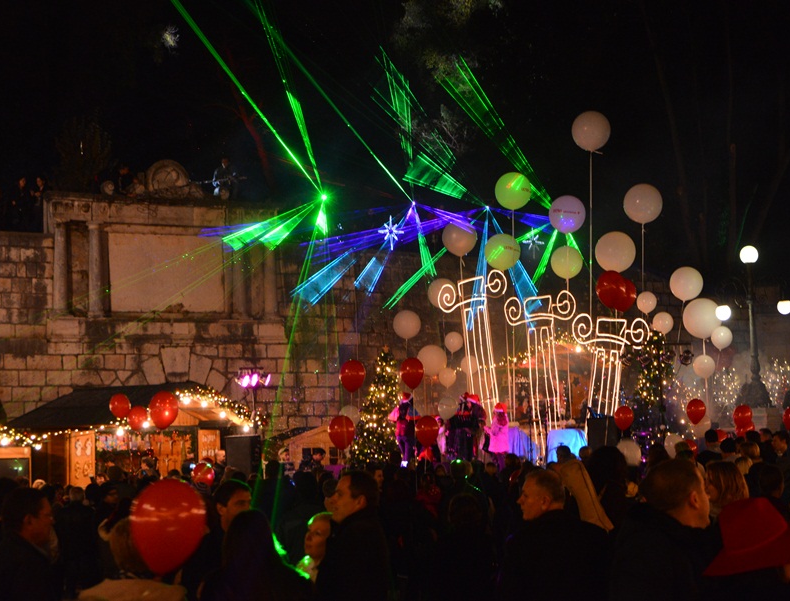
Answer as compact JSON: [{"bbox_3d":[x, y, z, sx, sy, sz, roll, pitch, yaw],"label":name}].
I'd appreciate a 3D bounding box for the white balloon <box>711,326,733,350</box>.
[{"bbox_3d":[4.335,0.510,19.200,0.280,0.310,0.280,-1,-6,0],"label":"white balloon"}]

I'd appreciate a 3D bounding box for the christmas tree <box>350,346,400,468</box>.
[{"bbox_3d":[-0.256,2.237,27.500,1.300,2.750,1.300,-2,-6,0],"label":"christmas tree"}]

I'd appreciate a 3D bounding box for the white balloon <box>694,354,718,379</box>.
[{"bbox_3d":[4.018,0.855,18.800,0.285,0.315,0.285,-2,-6,0],"label":"white balloon"}]

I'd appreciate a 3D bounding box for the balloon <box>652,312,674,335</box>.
[{"bbox_3d":[3.847,0.327,20.800,0.300,0.330,0.300,-2,-6,0],"label":"balloon"}]

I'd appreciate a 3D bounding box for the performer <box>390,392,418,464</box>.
[{"bbox_3d":[0.161,2.601,27.193,0.450,1.740,0.550,3,-7,-35],"label":"performer"}]

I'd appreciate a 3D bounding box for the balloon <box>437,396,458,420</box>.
[{"bbox_3d":[0.760,1.563,21.000,0.280,0.325,0.280,-1,-6,0],"label":"balloon"}]

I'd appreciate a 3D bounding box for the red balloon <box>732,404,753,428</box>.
[{"bbox_3d":[4.939,1.654,20.600,0.270,0.335,0.270,-2,-6,0],"label":"red balloon"}]

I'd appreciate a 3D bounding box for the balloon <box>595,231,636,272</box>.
[{"bbox_3d":[3.196,-0.702,21.000,0.580,0.620,0.580,-2,-6,0],"label":"balloon"}]

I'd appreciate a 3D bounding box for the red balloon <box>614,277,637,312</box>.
[{"bbox_3d":[2.366,-0.057,15.000,0.285,0.350,0.285,-1,-6,0],"label":"red balloon"}]

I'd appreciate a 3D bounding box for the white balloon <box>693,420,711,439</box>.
[{"bbox_3d":[4.664,1.926,22.000,0.290,0.330,0.290,-2,-6,0],"label":"white balloon"}]

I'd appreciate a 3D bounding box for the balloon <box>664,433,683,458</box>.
[{"bbox_3d":[3.847,2.020,20.000,0.280,0.340,0.280,-2,-6,0],"label":"balloon"}]

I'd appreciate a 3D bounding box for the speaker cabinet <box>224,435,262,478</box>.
[{"bbox_3d":[-2.752,2.928,26.187,0.520,1.000,0.500,-3,-6,16],"label":"speaker cabinet"}]

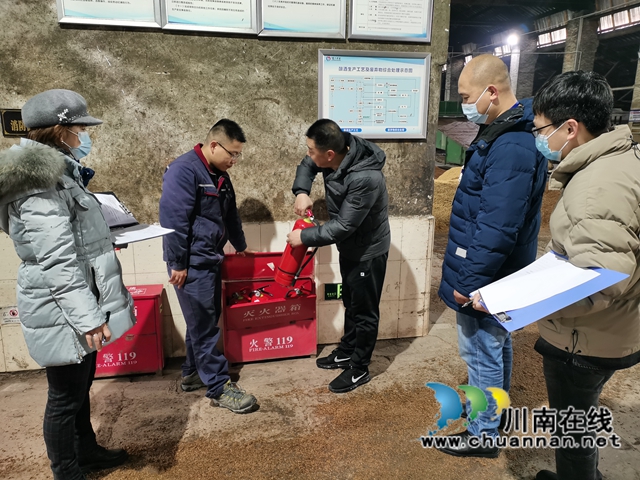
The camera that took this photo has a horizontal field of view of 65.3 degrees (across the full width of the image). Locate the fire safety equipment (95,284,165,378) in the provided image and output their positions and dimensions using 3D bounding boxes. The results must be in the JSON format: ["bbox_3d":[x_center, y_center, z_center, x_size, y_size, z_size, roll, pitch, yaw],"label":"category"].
[{"bbox_3d":[-1.286,0.571,3.066,0.600,0.525,0.215,-2,13,-12],"label":"fire safety equipment"}]

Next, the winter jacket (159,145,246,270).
[{"bbox_3d":[-0.613,-0.178,2.650,0.340,0.650,0.480,8,15,29],"label":"winter jacket"}]

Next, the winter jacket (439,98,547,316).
[{"bbox_3d":[0.737,-0.163,2.170,0.400,0.890,0.500,3,13,11],"label":"winter jacket"}]

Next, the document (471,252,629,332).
[{"bbox_3d":[0.640,0.138,1.440,0.320,0.025,0.240,-26,15,-3],"label":"document"}]

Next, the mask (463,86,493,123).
[{"bbox_3d":[0.650,-0.547,2.060,0.120,0.130,0.150,-11,10,14],"label":"mask"}]

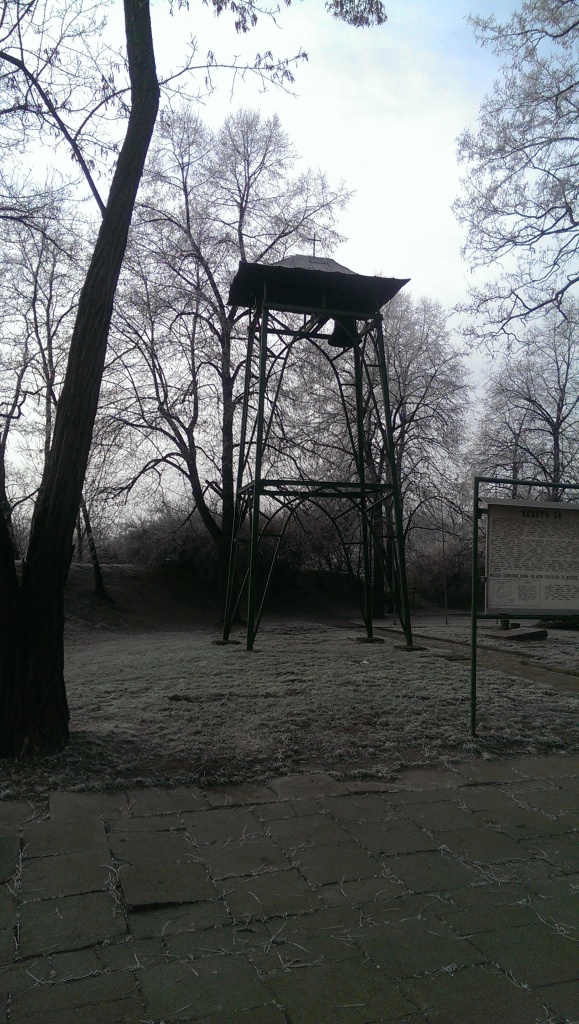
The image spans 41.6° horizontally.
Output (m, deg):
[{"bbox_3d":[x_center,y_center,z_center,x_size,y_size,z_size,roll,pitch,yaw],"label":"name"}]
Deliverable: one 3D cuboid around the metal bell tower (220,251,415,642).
[{"bbox_3d":[0.624,-1.657,18.937,4.162,9.713,2.997,1,-5,-14],"label":"metal bell tower"}]

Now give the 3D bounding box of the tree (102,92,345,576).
[{"bbox_3d":[-1.826,-5.090,25.275,7.700,17.234,6.800,0,-5,0],"label":"tree"}]

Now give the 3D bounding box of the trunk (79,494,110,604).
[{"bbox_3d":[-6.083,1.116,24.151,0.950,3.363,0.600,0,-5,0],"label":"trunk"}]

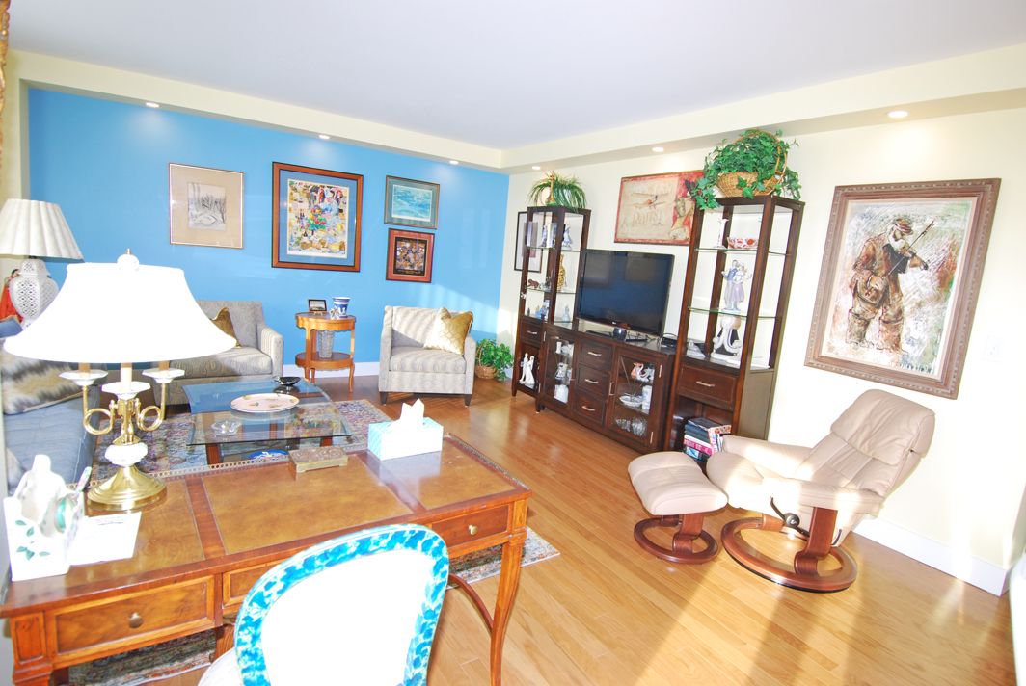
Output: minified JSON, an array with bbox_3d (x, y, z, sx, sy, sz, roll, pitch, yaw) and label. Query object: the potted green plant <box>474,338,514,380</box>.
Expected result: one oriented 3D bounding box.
[{"bbox_3d":[-0.254,0.189,6.123,0.460,0.500,0.480,4,9,-1],"label":"potted green plant"}]

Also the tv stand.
[{"bbox_3d":[0.853,0.372,4.392,0.450,0.873,1.485,-2,11,-32],"label":"tv stand"}]

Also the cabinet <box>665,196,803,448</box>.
[{"bbox_3d":[1.467,0.028,3.499,0.365,1.935,0.540,-2,11,-32],"label":"cabinet"}]

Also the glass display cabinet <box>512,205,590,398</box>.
[{"bbox_3d":[0.381,-0.337,5.189,0.365,1.935,0.540,-2,11,-32],"label":"glass display cabinet"}]

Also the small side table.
[{"bbox_3d":[-1.859,0.108,5.074,0.555,0.750,0.555,-2,11,-32],"label":"small side table"}]

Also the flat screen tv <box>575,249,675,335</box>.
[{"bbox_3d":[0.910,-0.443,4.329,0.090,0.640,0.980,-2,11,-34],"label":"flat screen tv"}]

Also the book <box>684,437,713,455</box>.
[{"bbox_3d":[1.376,0.715,3.642,0.170,0.060,0.237,-2,11,-32],"label":"book"}]

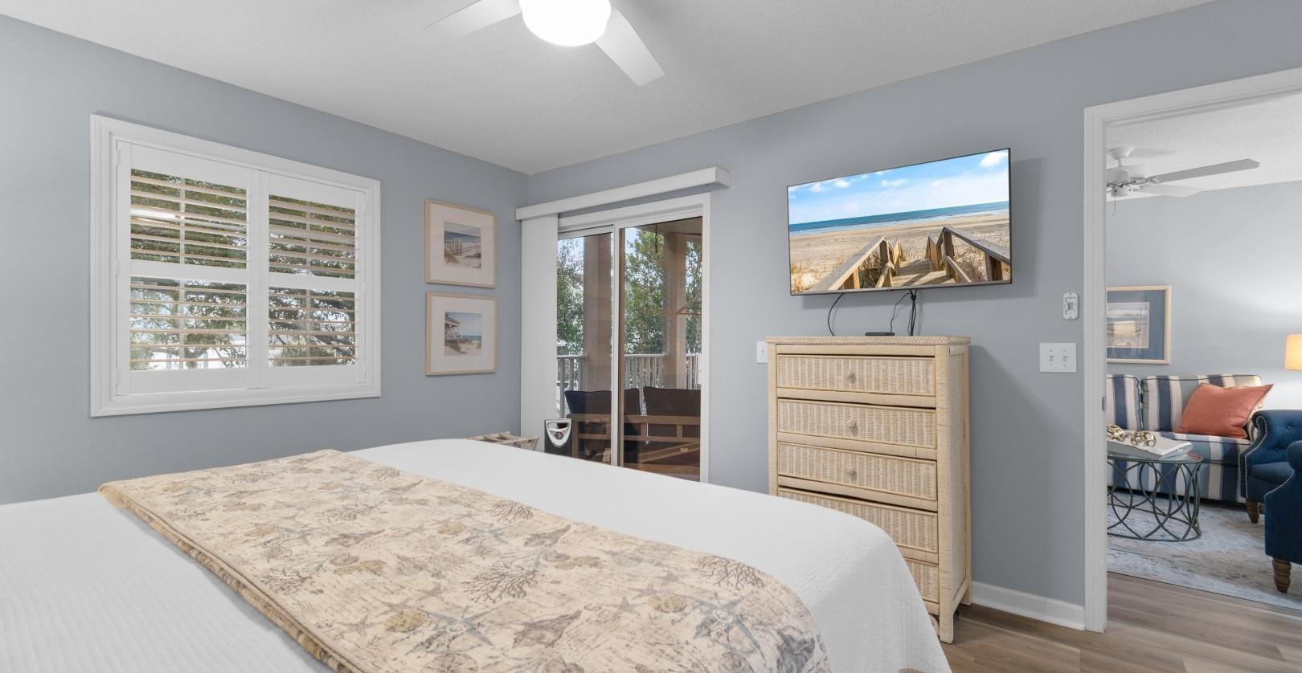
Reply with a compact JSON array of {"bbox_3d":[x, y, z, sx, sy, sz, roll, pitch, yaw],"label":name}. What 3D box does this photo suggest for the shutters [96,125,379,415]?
[{"bbox_3d":[-1.974,-0.290,2.758,0.070,1.260,1.180,0,0,39],"label":"shutters"}]

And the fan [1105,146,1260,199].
[{"bbox_3d":[3.060,-1.075,3.530,1.240,0.320,1.240,0,0,34],"label":"fan"}]

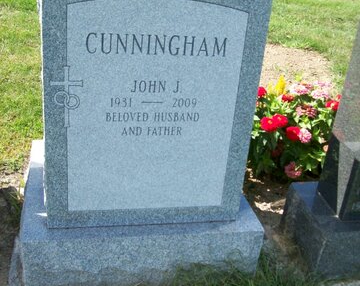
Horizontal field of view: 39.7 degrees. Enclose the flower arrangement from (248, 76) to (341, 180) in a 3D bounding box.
[{"bbox_3d":[0.545,-0.096,2.541,0.476,0.406,0.382,0,26,-13],"label":"flower arrangement"}]

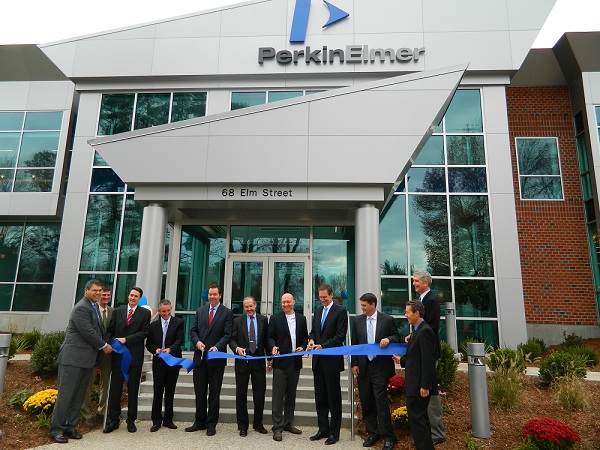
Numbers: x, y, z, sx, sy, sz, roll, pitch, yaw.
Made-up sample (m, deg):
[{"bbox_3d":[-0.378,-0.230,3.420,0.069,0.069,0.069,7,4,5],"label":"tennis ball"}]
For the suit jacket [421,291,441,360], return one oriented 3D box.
[{"bbox_3d":[1.464,1.143,5.033,0.360,0.816,0.480,1,-12,2],"label":"suit jacket"}]

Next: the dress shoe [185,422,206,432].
[{"bbox_3d":[-1.330,2.580,5.574,0.300,0.110,0.110,10,-15,-33],"label":"dress shoe"}]

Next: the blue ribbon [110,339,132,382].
[{"bbox_3d":[-2.226,1.690,5.405,0.250,0.520,0.130,0,-12,3],"label":"blue ribbon"}]

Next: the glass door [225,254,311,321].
[{"bbox_3d":[-0.712,1.720,9.419,1.848,2.130,0.070,0,-12,4],"label":"glass door"}]

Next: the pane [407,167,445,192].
[{"bbox_3d":[3.477,-1.204,11.818,1.004,0.722,0.050,0,-12,4],"label":"pane"}]

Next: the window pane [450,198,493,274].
[{"bbox_3d":[3.853,0.238,9.727,0.839,1.869,0.060,0,-12,4],"label":"window pane"}]

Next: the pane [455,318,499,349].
[{"bbox_3d":[3.804,2.395,9.262,0.837,0.720,0.060,0,-12,4],"label":"pane"}]

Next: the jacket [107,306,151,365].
[{"bbox_3d":[-2.233,1.397,5.736,0.490,0.760,0.330,2,-13,-4],"label":"jacket"}]

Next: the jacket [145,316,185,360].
[{"bbox_3d":[-1.793,1.528,5.770,0.500,0.650,0.290,4,-12,-11],"label":"jacket"}]

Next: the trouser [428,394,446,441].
[{"bbox_3d":[1.406,1.873,4.928,0.320,0.970,0.360,7,-14,-25],"label":"trouser"}]

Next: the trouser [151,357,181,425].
[{"bbox_3d":[-1.759,2.123,5.706,0.370,0.900,0.290,2,-13,-4],"label":"trouser"}]

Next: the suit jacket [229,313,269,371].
[{"bbox_3d":[-0.690,1.553,5.817,0.520,0.743,0.340,2,-12,-6],"label":"suit jacket"}]

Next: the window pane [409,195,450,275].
[{"bbox_3d":[3.272,0.251,10.915,0.985,2.062,0.050,0,-12,3],"label":"window pane"}]

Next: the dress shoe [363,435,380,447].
[{"bbox_3d":[0.820,2.496,5.062,0.110,0.105,0.300,-7,-15,34],"label":"dress shoe"}]

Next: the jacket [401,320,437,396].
[{"bbox_3d":[1.266,1.408,4.610,0.390,0.787,0.470,0,-12,8],"label":"jacket"}]

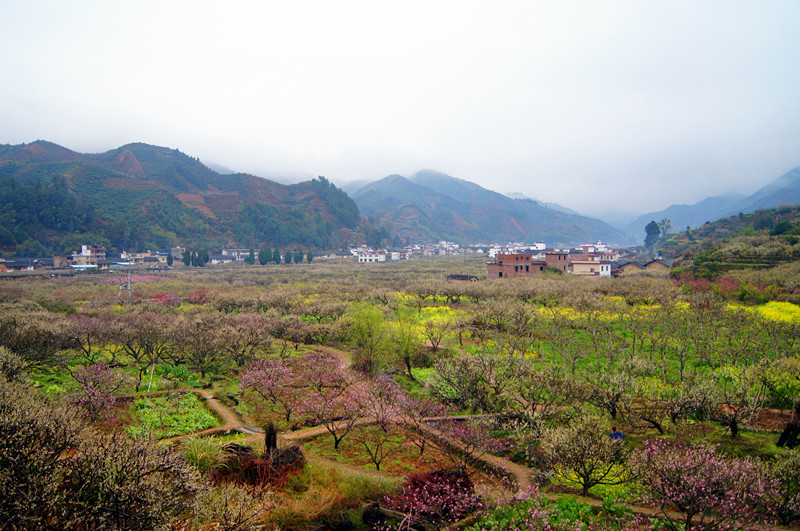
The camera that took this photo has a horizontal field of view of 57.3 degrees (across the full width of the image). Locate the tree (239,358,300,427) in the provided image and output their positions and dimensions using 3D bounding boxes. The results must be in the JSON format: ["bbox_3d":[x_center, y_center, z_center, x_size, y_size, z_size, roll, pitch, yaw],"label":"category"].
[{"bbox_3d":[-7.697,7.491,43.135,3.660,3.660,3.660,0,2,0],"label":"tree"}]

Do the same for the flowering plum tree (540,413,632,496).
[{"bbox_3d":[7.792,8.078,30.873,3.890,3.270,3.890,0,2,0],"label":"flowering plum tree"}]

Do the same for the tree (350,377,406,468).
[{"bbox_3d":[-1.054,7.502,34.242,2.530,4.210,2.780,0,2,0],"label":"tree"}]

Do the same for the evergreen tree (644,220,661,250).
[{"bbox_3d":[127.577,-14.652,370.000,7.800,15.500,7.800,0,2,0],"label":"evergreen tree"}]

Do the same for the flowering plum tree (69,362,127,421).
[{"bbox_3d":[-18.142,7.637,43.866,3.480,3.320,3.480,0,2,0],"label":"flowering plum tree"}]

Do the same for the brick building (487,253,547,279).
[{"bbox_3d":[34.999,0.751,220.000,17.500,8.000,12.000,0,2,-3],"label":"brick building"}]

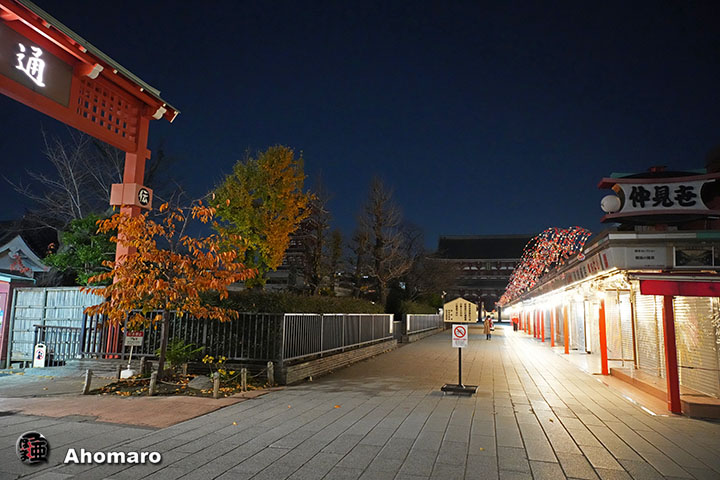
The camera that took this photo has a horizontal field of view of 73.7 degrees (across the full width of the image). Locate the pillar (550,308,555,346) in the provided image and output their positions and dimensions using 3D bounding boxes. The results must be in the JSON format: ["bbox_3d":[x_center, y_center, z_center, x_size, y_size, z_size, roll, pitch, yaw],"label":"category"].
[{"bbox_3d":[10.479,4.704,26.151,0.150,2.150,0.150,-1,-9,15],"label":"pillar"}]

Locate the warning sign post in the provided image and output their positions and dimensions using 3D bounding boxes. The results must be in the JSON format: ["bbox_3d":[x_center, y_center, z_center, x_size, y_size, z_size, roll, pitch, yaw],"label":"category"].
[{"bbox_3d":[2.135,2.229,10.311,0.760,1.950,0.500,-1,-9,15],"label":"warning sign post"}]

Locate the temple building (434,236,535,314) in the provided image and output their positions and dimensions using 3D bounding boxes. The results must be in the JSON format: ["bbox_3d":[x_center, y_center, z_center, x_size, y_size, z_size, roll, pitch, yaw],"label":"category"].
[{"bbox_3d":[31.505,9.078,116.843,29.000,21.700,16.500,-1,-9,15],"label":"temple building"}]

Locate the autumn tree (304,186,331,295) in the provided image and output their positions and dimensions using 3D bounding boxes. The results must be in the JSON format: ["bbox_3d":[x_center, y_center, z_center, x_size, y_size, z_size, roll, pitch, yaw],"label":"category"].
[{"bbox_3d":[-3.363,1.108,37.364,2.400,12.158,2.400,2,-9,-5],"label":"autumn tree"}]

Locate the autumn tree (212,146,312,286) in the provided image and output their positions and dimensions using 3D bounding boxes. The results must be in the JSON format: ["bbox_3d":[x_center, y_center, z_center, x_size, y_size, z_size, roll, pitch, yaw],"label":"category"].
[{"bbox_3d":[-5.741,0.015,27.702,5.600,11.311,5.400,3,-9,-12],"label":"autumn tree"}]

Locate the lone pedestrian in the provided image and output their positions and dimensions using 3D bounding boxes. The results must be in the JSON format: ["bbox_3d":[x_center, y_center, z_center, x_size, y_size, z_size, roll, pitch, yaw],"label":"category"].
[{"bbox_3d":[8.402,5.742,31.456,0.500,1.630,0.500,-3,-9,23],"label":"lone pedestrian"}]

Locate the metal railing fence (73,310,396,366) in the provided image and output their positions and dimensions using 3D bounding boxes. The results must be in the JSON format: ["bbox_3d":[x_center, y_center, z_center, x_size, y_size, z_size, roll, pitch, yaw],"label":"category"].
[{"bbox_3d":[-2.331,3.284,17.924,4.930,1.110,14.470,-1,-9,15],"label":"metal railing fence"}]

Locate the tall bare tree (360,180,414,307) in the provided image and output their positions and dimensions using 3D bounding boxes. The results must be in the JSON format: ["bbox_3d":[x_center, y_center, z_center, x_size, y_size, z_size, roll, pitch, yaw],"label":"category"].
[{"bbox_3d":[1.469,0.995,27.718,3.200,9.634,3.100,1,-9,3],"label":"tall bare tree"}]

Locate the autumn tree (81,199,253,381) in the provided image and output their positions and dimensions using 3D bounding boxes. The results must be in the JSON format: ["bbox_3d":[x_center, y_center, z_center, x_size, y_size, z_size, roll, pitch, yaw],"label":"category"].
[{"bbox_3d":[-4.339,1.095,10.930,3.800,4.149,3.600,4,-9,-21],"label":"autumn tree"}]

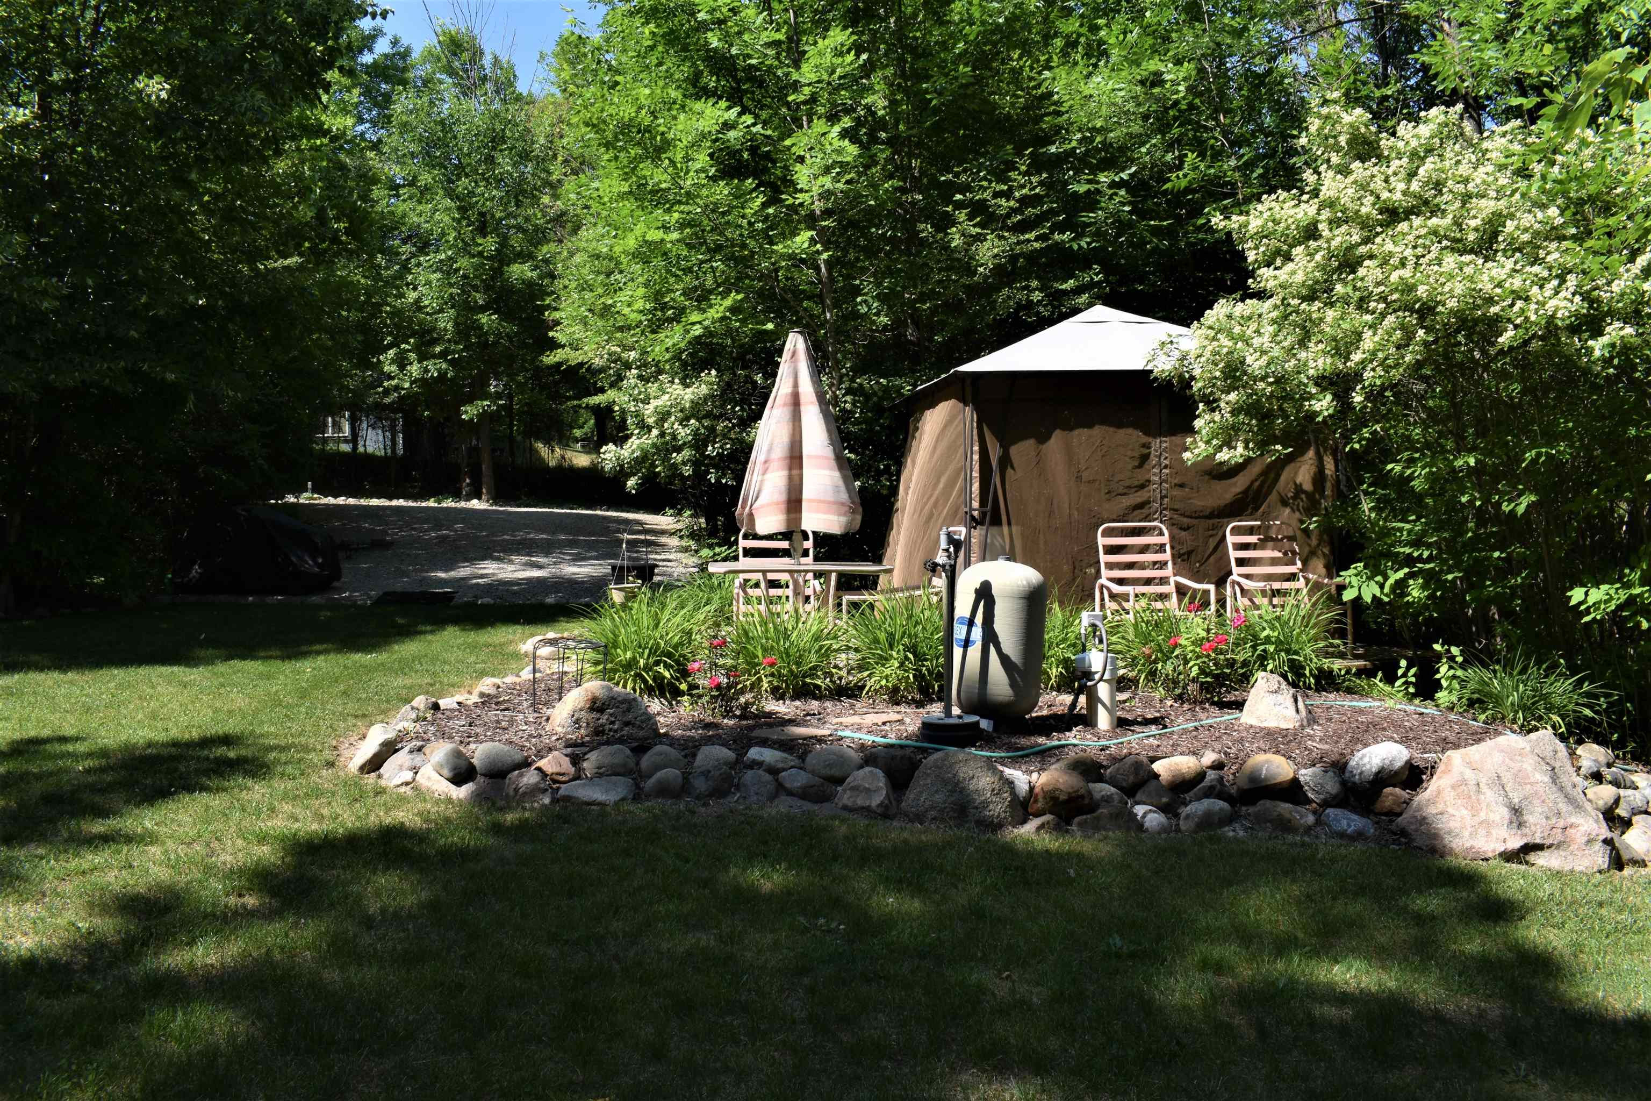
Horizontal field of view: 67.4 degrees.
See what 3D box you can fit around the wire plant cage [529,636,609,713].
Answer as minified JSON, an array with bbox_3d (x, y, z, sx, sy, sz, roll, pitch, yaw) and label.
[{"bbox_3d":[-1.550,0.761,7.516,0.470,0.420,0.450,0,1,0],"label":"wire plant cage"}]

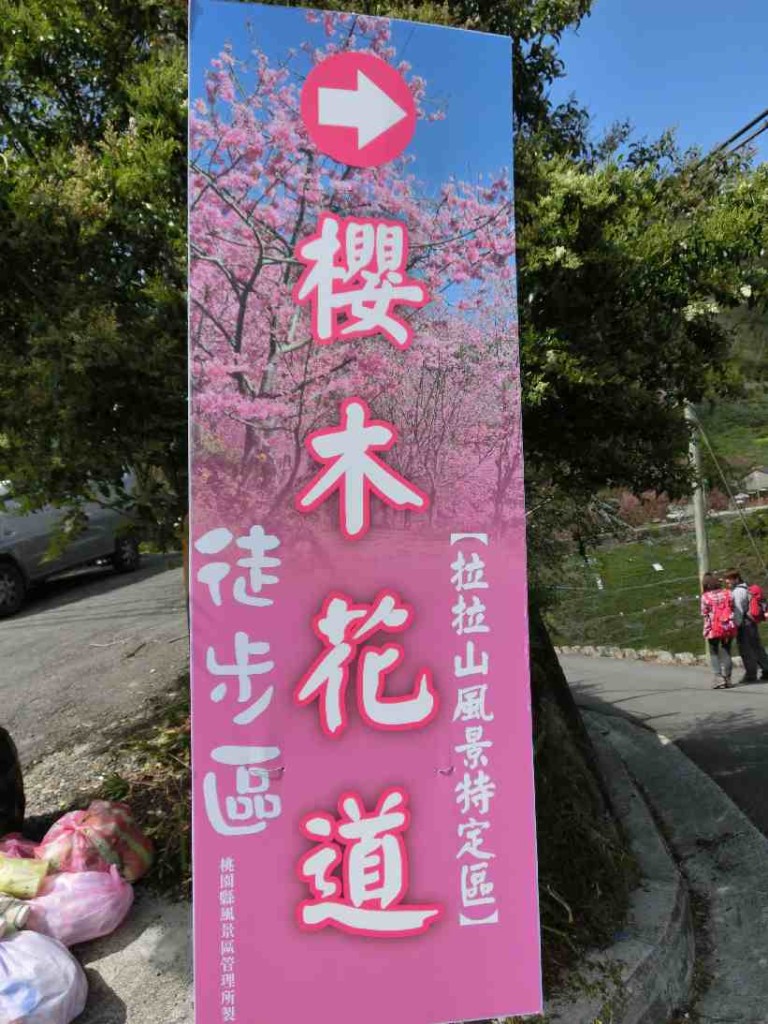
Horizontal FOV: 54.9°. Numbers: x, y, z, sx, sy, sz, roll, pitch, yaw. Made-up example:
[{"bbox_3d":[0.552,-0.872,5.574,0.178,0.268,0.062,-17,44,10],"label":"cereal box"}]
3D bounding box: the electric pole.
[{"bbox_3d":[5.564,0.360,13.000,0.200,4.650,0.200,-4,-4,23],"label":"electric pole"}]

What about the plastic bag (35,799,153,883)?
[{"bbox_3d":[-1.155,1.326,2.950,0.450,0.320,0.380,0,-4,-22],"label":"plastic bag"}]

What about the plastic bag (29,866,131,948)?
[{"bbox_3d":[-1.088,1.414,2.650,0.390,0.240,0.300,0,-4,-22],"label":"plastic bag"}]

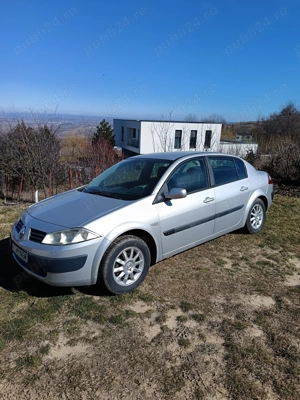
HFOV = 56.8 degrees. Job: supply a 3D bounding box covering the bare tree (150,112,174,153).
[{"bbox_3d":[0.738,-3.766,17.638,1.600,3.400,1.600,3,16,2],"label":"bare tree"}]

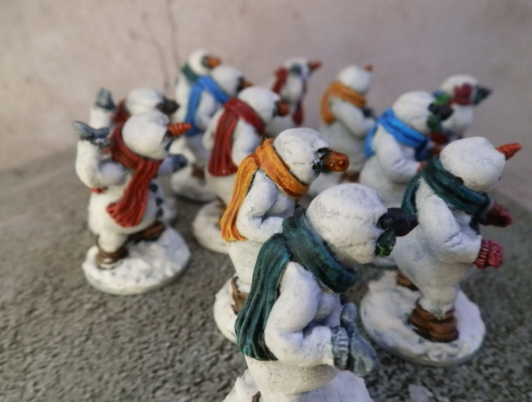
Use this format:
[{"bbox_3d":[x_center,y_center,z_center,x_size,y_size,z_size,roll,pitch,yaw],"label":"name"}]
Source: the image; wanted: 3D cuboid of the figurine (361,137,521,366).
[{"bbox_3d":[0.036,0.008,0.091,0.029,0.043,0.028,-3,26,-8],"label":"figurine"}]

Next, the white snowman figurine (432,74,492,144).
[{"bbox_3d":[0.061,-0.023,0.156,0.030,0.044,0.028,3,25,4],"label":"white snowman figurine"}]

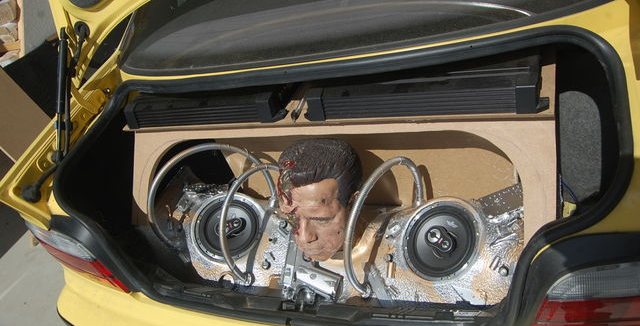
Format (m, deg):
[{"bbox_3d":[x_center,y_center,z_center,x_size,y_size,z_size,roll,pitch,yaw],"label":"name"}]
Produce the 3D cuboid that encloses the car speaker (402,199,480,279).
[{"bbox_3d":[0.253,0.164,0.972,0.167,0.065,0.167,22,81,46],"label":"car speaker"}]

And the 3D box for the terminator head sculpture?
[{"bbox_3d":[0.002,0.072,1.040,0.178,0.255,0.228,-2,34,25],"label":"terminator head sculpture"}]

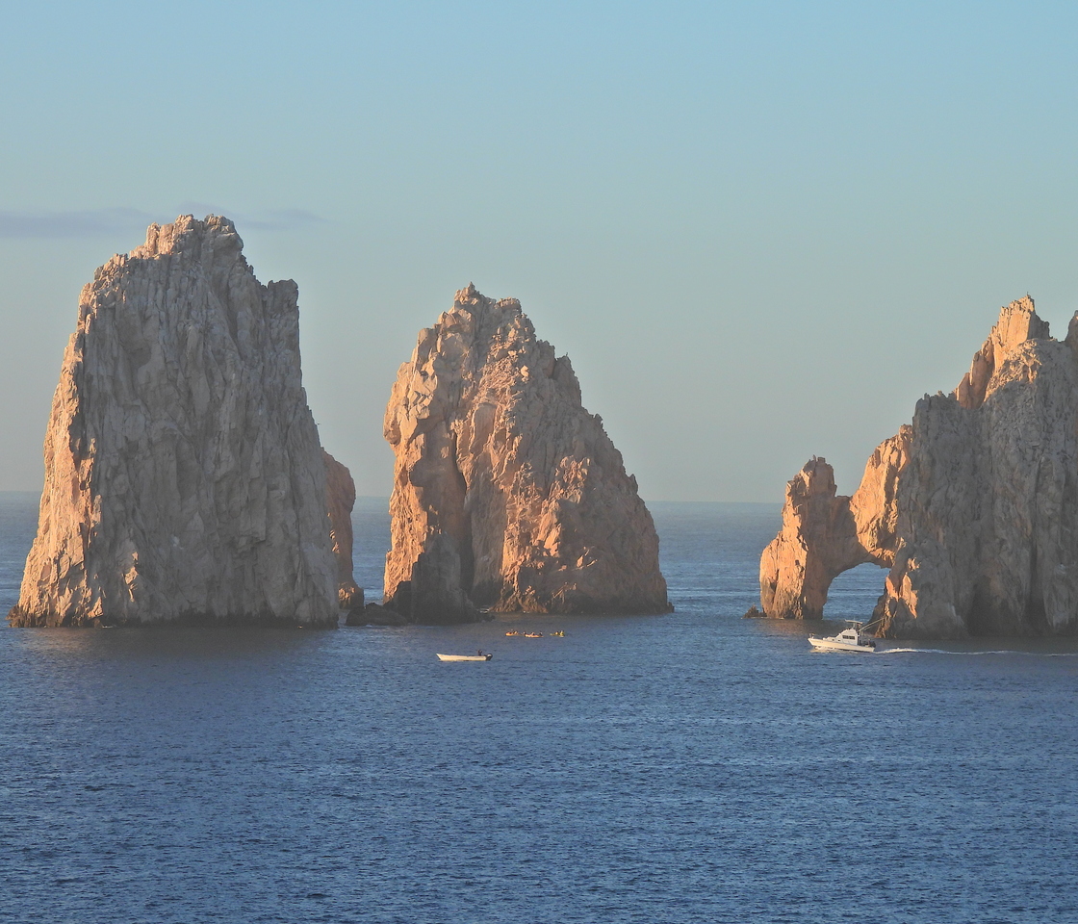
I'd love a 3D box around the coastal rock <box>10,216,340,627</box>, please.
[{"bbox_3d":[-63.223,-7.099,1050.000,56.850,71.160,46.000,1,0,0],"label":"coastal rock"}]

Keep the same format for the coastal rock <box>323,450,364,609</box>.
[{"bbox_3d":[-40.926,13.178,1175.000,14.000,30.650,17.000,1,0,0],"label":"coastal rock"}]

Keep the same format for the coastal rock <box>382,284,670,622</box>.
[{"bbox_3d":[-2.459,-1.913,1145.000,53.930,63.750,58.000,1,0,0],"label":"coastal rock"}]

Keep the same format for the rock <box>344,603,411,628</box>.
[{"bbox_3d":[-28.145,26.642,1050.000,11.690,4.340,8.500,1,0,0],"label":"rock"}]

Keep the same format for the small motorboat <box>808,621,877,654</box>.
[{"bbox_3d":[46.426,26.708,925.000,10.200,5.000,3.500,1,0,-2],"label":"small motorboat"}]

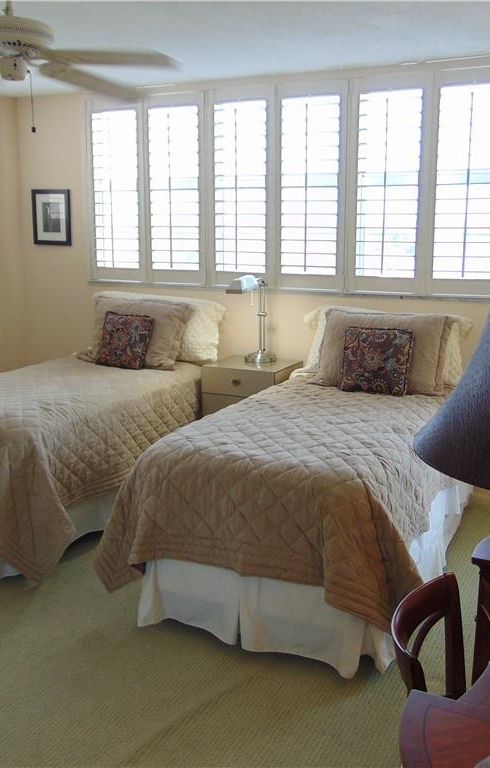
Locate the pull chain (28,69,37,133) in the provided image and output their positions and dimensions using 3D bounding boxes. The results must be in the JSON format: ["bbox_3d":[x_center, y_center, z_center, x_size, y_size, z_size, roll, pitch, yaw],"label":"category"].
[{"bbox_3d":[-0.732,-0.967,2.534,0.020,0.199,0.020,6,13,24],"label":"pull chain"}]

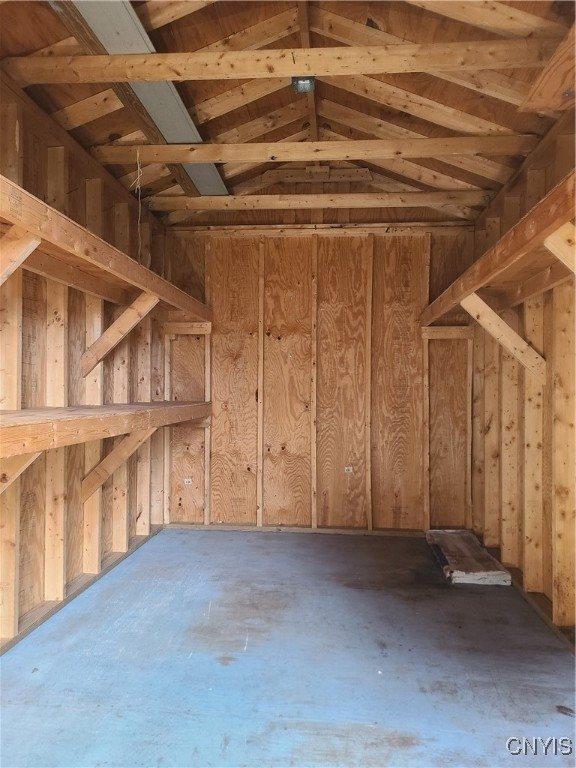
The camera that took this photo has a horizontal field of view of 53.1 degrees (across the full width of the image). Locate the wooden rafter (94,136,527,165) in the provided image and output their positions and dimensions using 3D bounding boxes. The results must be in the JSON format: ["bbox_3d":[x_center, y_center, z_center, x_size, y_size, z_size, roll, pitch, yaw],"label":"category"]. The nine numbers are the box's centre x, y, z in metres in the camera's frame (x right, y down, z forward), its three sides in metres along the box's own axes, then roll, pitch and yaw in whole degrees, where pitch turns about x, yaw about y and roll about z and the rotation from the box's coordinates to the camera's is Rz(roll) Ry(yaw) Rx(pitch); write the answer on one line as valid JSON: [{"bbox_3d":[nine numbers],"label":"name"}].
[{"bbox_3d":[0.109,-1.228,3.041,2.360,0.089,0.038,0,-1,5],"label":"wooden rafter"}]

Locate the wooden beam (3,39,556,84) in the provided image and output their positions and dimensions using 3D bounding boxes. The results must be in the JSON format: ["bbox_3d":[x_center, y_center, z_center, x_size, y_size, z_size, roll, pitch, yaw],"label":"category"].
[{"bbox_3d":[-0.010,-1.238,2.231,2.320,0.089,0.038,0,0,5],"label":"wooden beam"}]

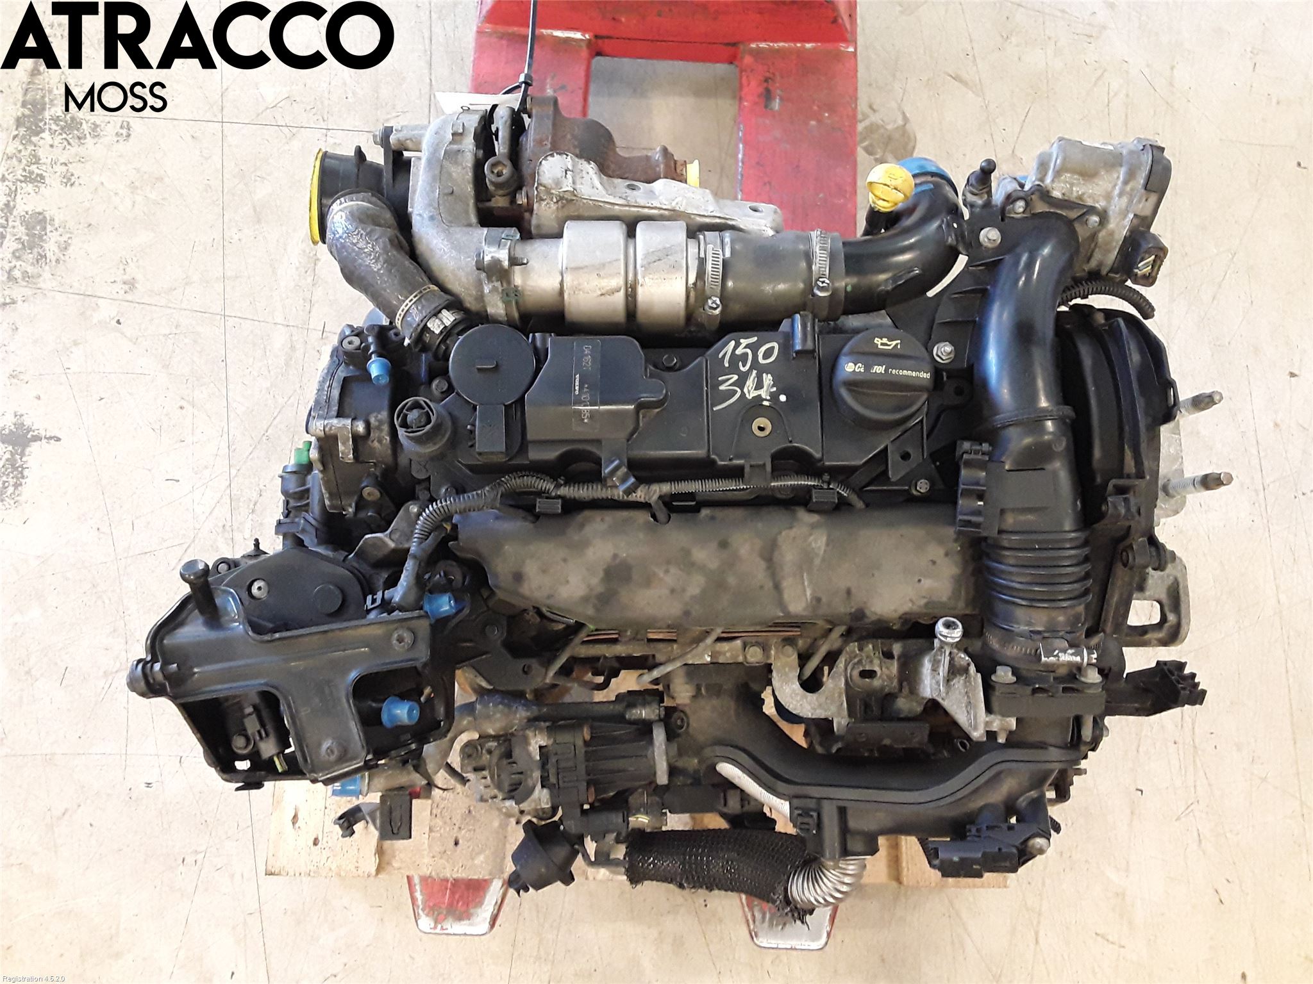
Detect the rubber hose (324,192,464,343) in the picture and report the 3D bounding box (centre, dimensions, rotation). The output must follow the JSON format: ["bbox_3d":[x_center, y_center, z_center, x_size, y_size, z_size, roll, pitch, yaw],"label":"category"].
[{"bbox_3d":[-0.187,-0.161,0.755,0.057,0.060,0.125,-37,78,-9],"label":"rubber hose"}]

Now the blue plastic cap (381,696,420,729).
[{"bbox_3d":[-0.169,0.147,0.705,0.018,0.021,0.021,-2,73,21],"label":"blue plastic cap"}]

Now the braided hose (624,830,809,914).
[{"bbox_3d":[0.047,0.298,0.840,0.142,0.050,0.054,4,75,1],"label":"braided hose"}]

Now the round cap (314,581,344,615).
[{"bbox_3d":[-0.224,0.074,0.725,0.020,0.006,0.020,0,74,-1],"label":"round cap"}]

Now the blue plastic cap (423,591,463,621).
[{"bbox_3d":[-0.151,0.080,0.750,0.026,0.021,0.021,-12,74,16],"label":"blue plastic cap"}]

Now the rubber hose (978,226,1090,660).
[{"bbox_3d":[0.250,-0.038,0.707,0.076,0.088,0.290,1,75,0],"label":"rubber hose"}]

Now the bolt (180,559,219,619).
[{"bbox_3d":[-0.280,0.059,0.654,0.018,0.041,0.018,1,44,-1],"label":"bolt"}]

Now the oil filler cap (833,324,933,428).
[{"bbox_3d":[0.146,-0.073,0.698,0.063,0.028,0.063,5,75,1],"label":"oil filler cap"}]

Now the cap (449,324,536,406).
[{"bbox_3d":[-0.107,-0.082,0.704,0.056,0.016,0.056,0,75,-1],"label":"cap"}]

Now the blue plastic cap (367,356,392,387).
[{"bbox_3d":[-0.193,-0.084,0.740,0.017,0.017,0.017,-15,53,-4],"label":"blue plastic cap"}]

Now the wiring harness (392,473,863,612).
[{"bbox_3d":[-0.019,0.032,0.696,0.298,0.058,0.079,1,75,0],"label":"wiring harness"}]

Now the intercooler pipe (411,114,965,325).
[{"bbox_3d":[0.021,-0.198,0.784,0.405,0.125,0.180,0,75,0],"label":"intercooler pipe"}]

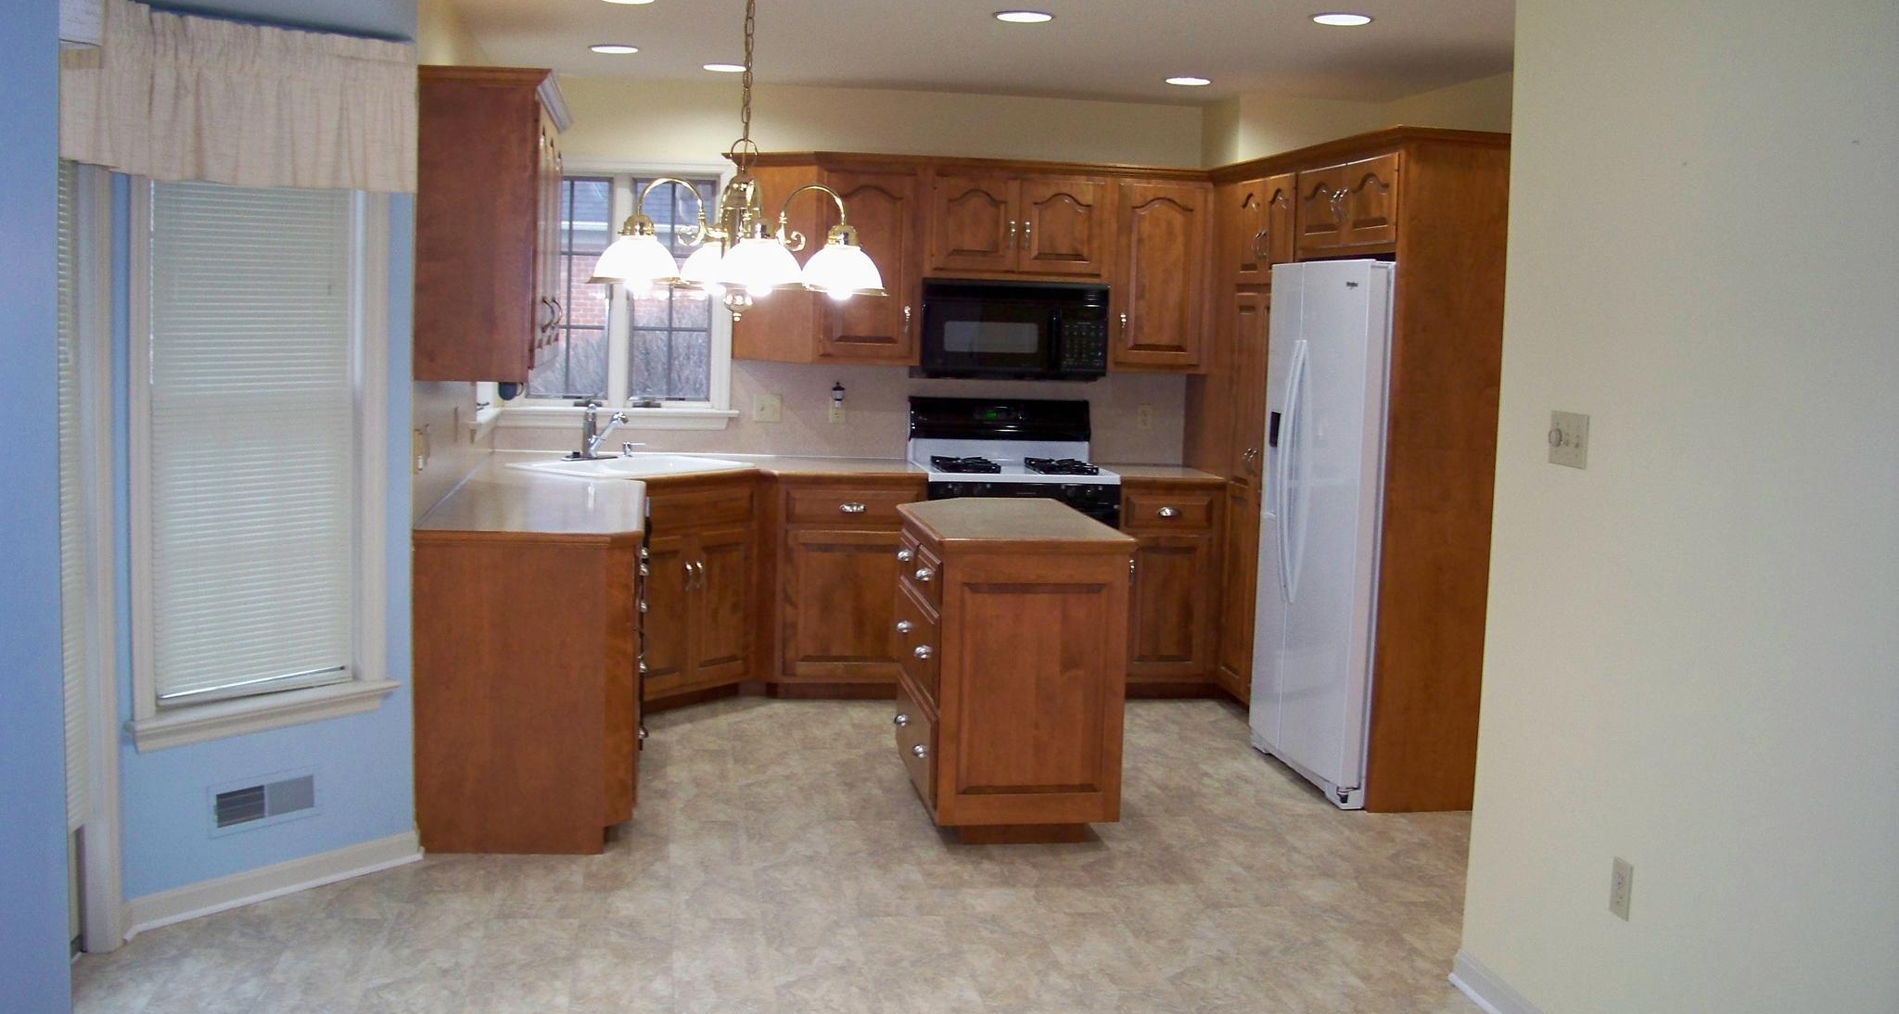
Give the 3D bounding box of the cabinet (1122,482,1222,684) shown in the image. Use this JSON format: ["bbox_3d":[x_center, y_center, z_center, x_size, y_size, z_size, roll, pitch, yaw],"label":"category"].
[{"bbox_3d":[0.838,0.290,7.591,0.390,0.855,0.620,1,6,-9],"label":"cabinet"}]

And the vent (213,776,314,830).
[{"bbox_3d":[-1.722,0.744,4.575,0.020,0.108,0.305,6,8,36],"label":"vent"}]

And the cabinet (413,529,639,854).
[{"bbox_3d":[-1.269,0.454,5.656,0.615,0.914,1.300,1,6,-9],"label":"cabinet"}]

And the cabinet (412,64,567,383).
[{"bbox_3d":[-1.331,-0.812,5.368,0.358,0.842,1.035,1,6,-9],"label":"cabinet"}]

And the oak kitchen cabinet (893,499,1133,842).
[{"bbox_3d":[0.149,0.485,5.649,0.580,0.914,1.130,1,6,-9],"label":"oak kitchen cabinet"}]

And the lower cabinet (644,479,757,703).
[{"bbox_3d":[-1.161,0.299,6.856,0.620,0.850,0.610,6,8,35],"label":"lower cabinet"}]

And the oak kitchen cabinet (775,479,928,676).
[{"bbox_3d":[-0.423,0.275,7.270,0.585,0.850,0.610,1,6,-9],"label":"oak kitchen cabinet"}]

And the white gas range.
[{"bbox_3d":[0.243,0.168,7.337,0.765,1.176,0.670,1,6,-9],"label":"white gas range"}]

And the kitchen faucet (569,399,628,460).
[{"bbox_3d":[-1.356,-0.293,7.041,0.200,0.230,0.190,6,8,35],"label":"kitchen faucet"}]

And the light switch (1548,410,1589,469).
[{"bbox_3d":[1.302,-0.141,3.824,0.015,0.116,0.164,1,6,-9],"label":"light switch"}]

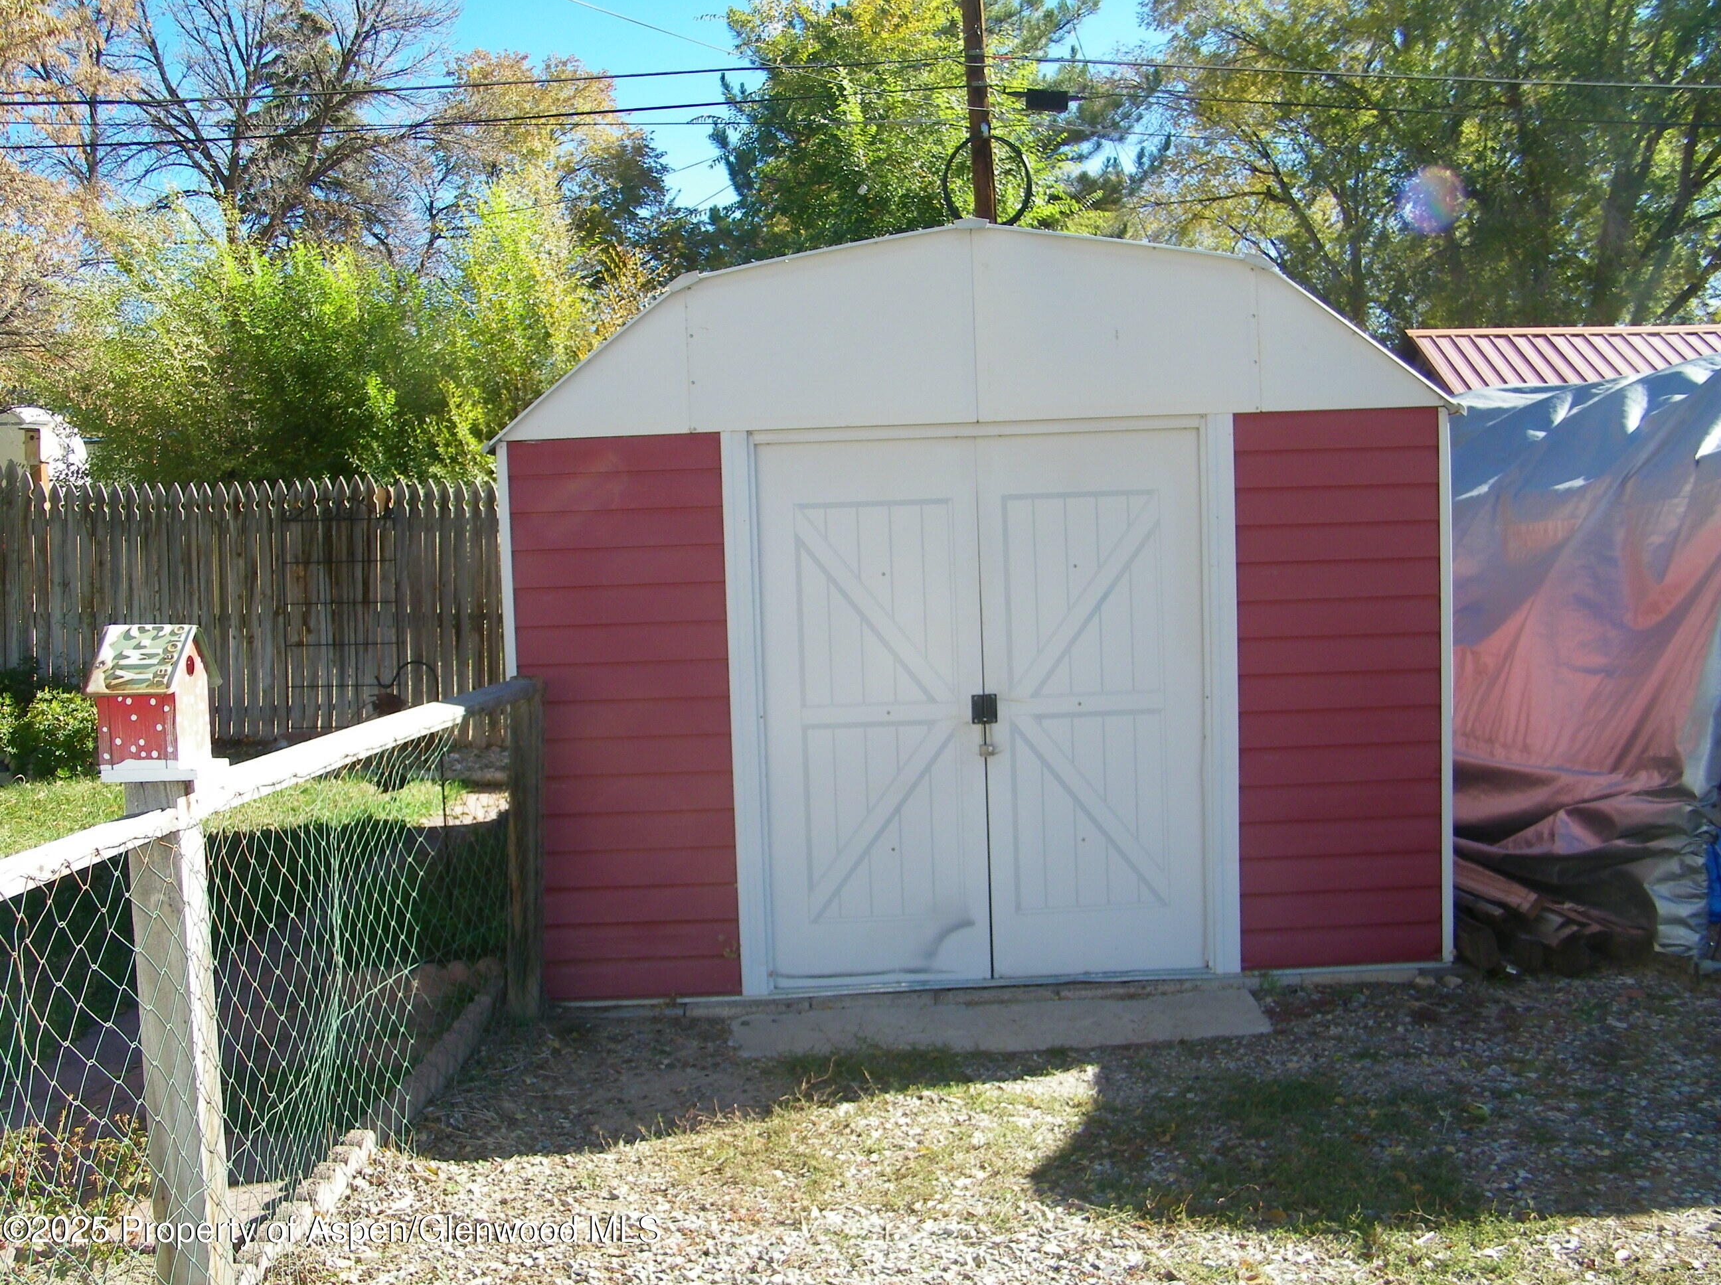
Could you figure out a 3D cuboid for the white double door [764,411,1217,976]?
[{"bbox_3d":[0.395,0.219,5.118,1.424,1.749,0.050,-2,5,-1],"label":"white double door"}]

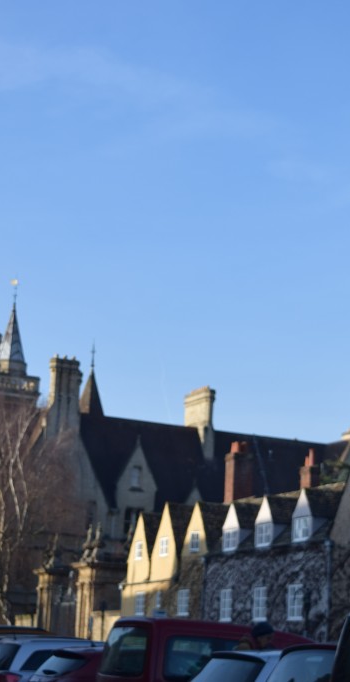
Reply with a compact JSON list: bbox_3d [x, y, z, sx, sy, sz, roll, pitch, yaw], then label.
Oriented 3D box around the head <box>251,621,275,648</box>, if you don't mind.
[{"bbox_3d":[0.830,2.757,13.600,0.230,0.260,0.190,1,-12,10],"label":"head"}]

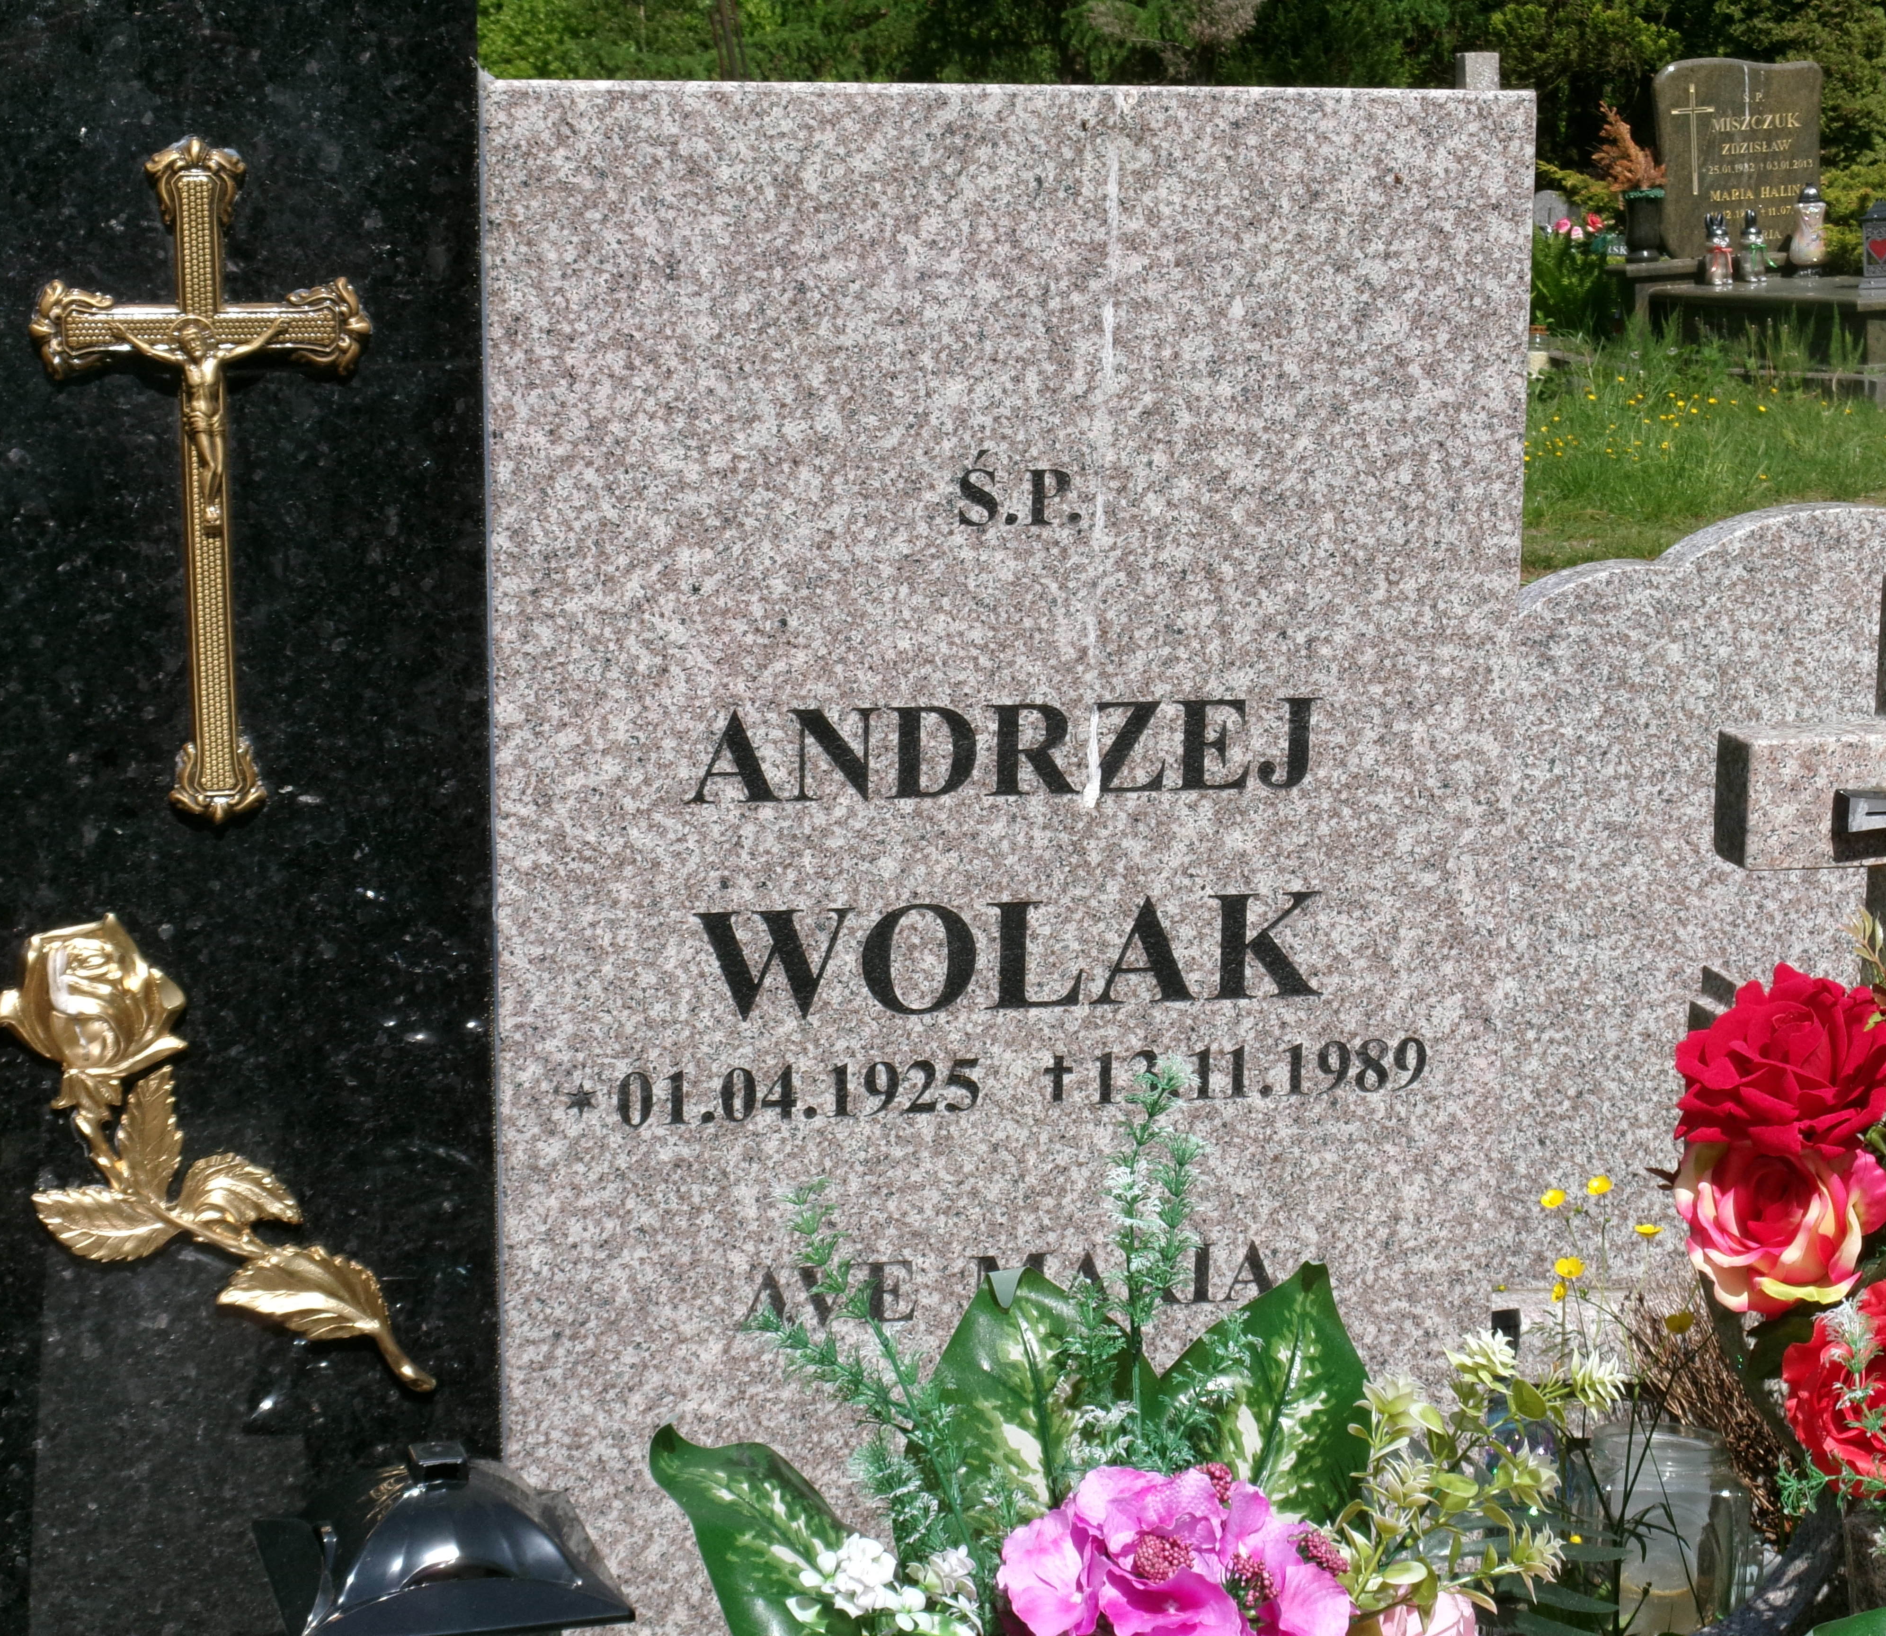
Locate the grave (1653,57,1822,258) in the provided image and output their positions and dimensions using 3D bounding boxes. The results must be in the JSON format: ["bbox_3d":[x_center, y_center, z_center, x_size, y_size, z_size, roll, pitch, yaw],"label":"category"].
[{"bbox_3d":[3.065,-2.546,15.550,0.720,0.750,0.100,-6,11,-22],"label":"grave"}]

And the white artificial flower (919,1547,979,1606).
[{"bbox_3d":[0.003,0.389,2.070,0.031,0.031,0.026,-1,-23,0],"label":"white artificial flower"}]

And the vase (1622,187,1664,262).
[{"bbox_3d":[2.664,-2.253,15.300,0.158,0.280,0.158,-6,11,-22],"label":"vase"}]

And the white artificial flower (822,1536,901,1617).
[{"bbox_3d":[-0.041,0.387,2.060,0.041,0.041,0.033,0,-23,3],"label":"white artificial flower"}]

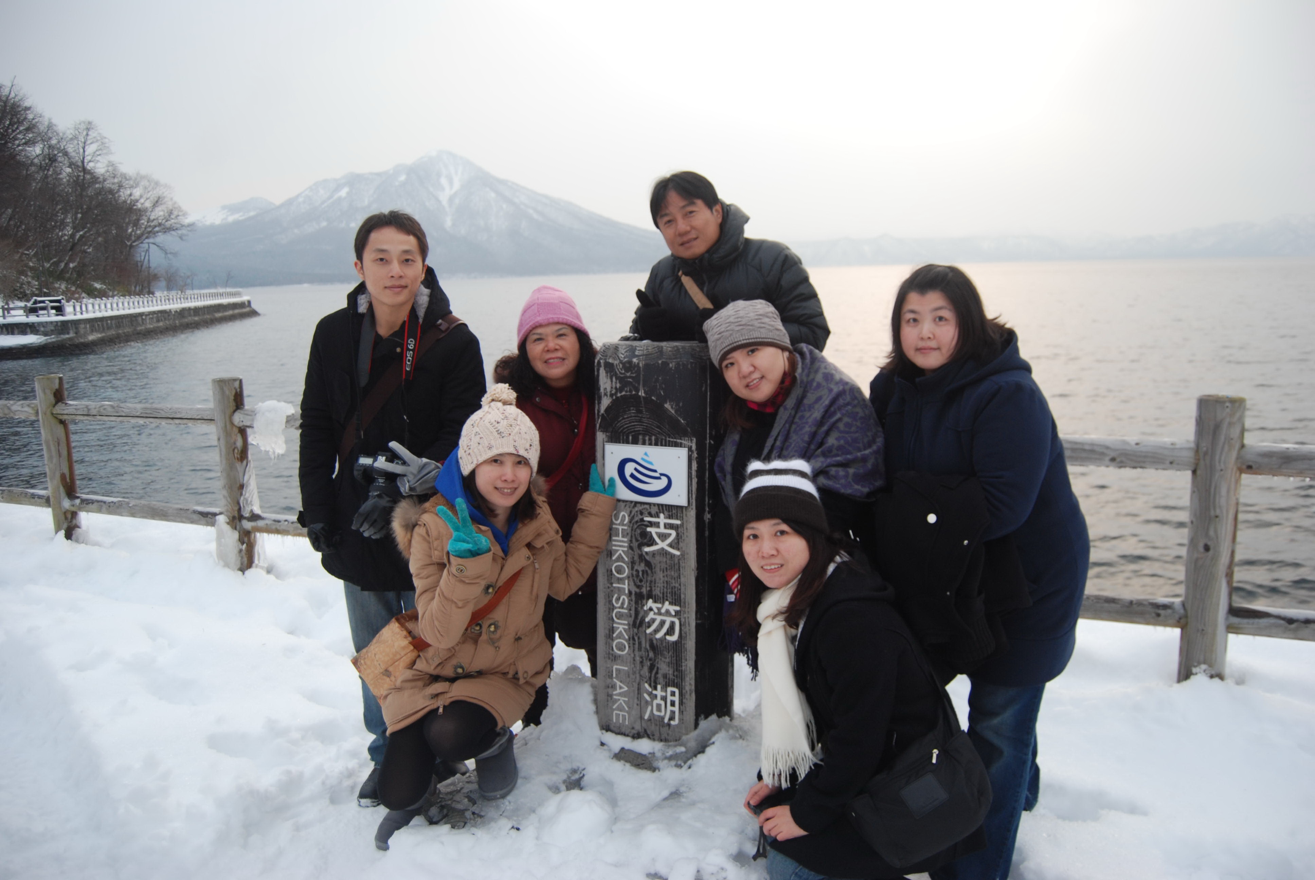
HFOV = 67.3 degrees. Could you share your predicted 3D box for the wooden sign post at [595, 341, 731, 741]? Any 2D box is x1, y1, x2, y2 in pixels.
[{"bbox_3d":[0.037,0.298,3.144,0.315,1.200,0.419,3,10,19],"label":"wooden sign post"}]

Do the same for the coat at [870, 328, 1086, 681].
[{"bbox_3d":[0.773,0.158,2.371,0.450,0.850,0.510,-17,16,-42],"label":"coat"}]

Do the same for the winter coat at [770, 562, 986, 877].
[{"bbox_3d":[0.508,0.641,2.300,0.450,0.670,0.430,7,13,41],"label":"winter coat"}]

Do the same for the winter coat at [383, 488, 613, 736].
[{"bbox_3d":[-0.418,0.446,2.583,0.580,0.610,0.450,3,10,-9],"label":"winter coat"}]

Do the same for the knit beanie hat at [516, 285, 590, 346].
[{"bbox_3d":[-0.297,-0.347,2.781,0.210,0.190,0.235,-9,-3,-7],"label":"knit beanie hat"}]

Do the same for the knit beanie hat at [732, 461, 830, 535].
[{"bbox_3d":[0.288,0.141,2.297,0.215,0.200,0.235,-2,-3,18],"label":"knit beanie hat"}]

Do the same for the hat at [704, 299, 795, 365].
[{"bbox_3d":[0.236,-0.277,2.560,0.190,0.160,0.210,-16,7,20],"label":"hat"}]

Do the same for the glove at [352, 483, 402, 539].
[{"bbox_3d":[-0.714,0.179,2.527,0.110,0.165,0.080,29,0,9],"label":"glove"}]

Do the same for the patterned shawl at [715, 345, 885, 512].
[{"bbox_3d":[0.385,-0.028,2.650,0.430,0.420,0.320,-5,11,26],"label":"patterned shawl"}]

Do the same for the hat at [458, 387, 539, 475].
[{"bbox_3d":[-0.403,-0.024,2.520,0.210,0.225,0.220,1,5,-13],"label":"hat"}]

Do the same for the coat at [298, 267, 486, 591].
[{"bbox_3d":[-0.726,-0.036,2.700,0.470,0.840,0.300,-4,10,-14],"label":"coat"}]

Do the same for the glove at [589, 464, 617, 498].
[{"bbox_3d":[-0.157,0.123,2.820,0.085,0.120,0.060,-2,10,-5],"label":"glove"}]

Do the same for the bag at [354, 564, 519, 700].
[{"bbox_3d":[-0.586,0.502,2.542,0.400,0.340,0.240,2,10,20],"label":"bag"}]

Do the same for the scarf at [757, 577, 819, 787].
[{"bbox_3d":[0.301,0.548,2.250,0.150,0.470,0.150,6,12,37],"label":"scarf"}]

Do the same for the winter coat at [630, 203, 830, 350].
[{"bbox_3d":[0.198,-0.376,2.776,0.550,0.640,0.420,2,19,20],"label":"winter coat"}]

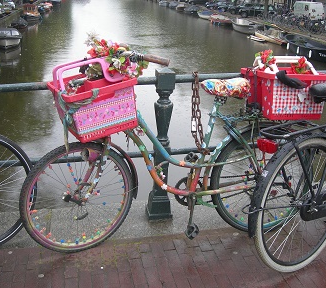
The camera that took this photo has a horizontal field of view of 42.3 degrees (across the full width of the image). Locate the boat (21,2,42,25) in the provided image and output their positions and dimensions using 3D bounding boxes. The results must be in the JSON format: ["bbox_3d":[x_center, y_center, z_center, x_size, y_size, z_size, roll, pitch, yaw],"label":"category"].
[{"bbox_3d":[-14.200,-14.400,46.000,2.000,2.000,5.600,-2,23,-10],"label":"boat"}]

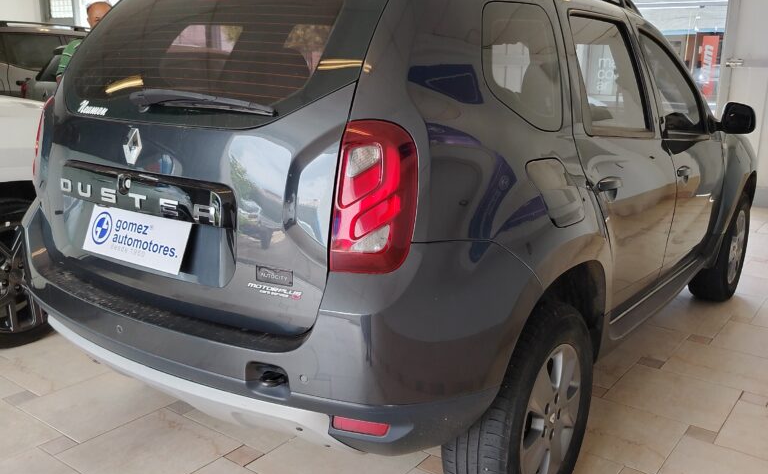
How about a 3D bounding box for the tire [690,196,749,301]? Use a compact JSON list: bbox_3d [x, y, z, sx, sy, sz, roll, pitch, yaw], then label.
[{"bbox_3d":[2.018,0.042,4.261,0.225,0.675,0.680,10,16,34],"label":"tire"}]

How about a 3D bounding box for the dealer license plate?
[{"bbox_3d":[-0.651,0.002,1.851,0.410,0.131,0.012,11,-5,35],"label":"dealer license plate"}]

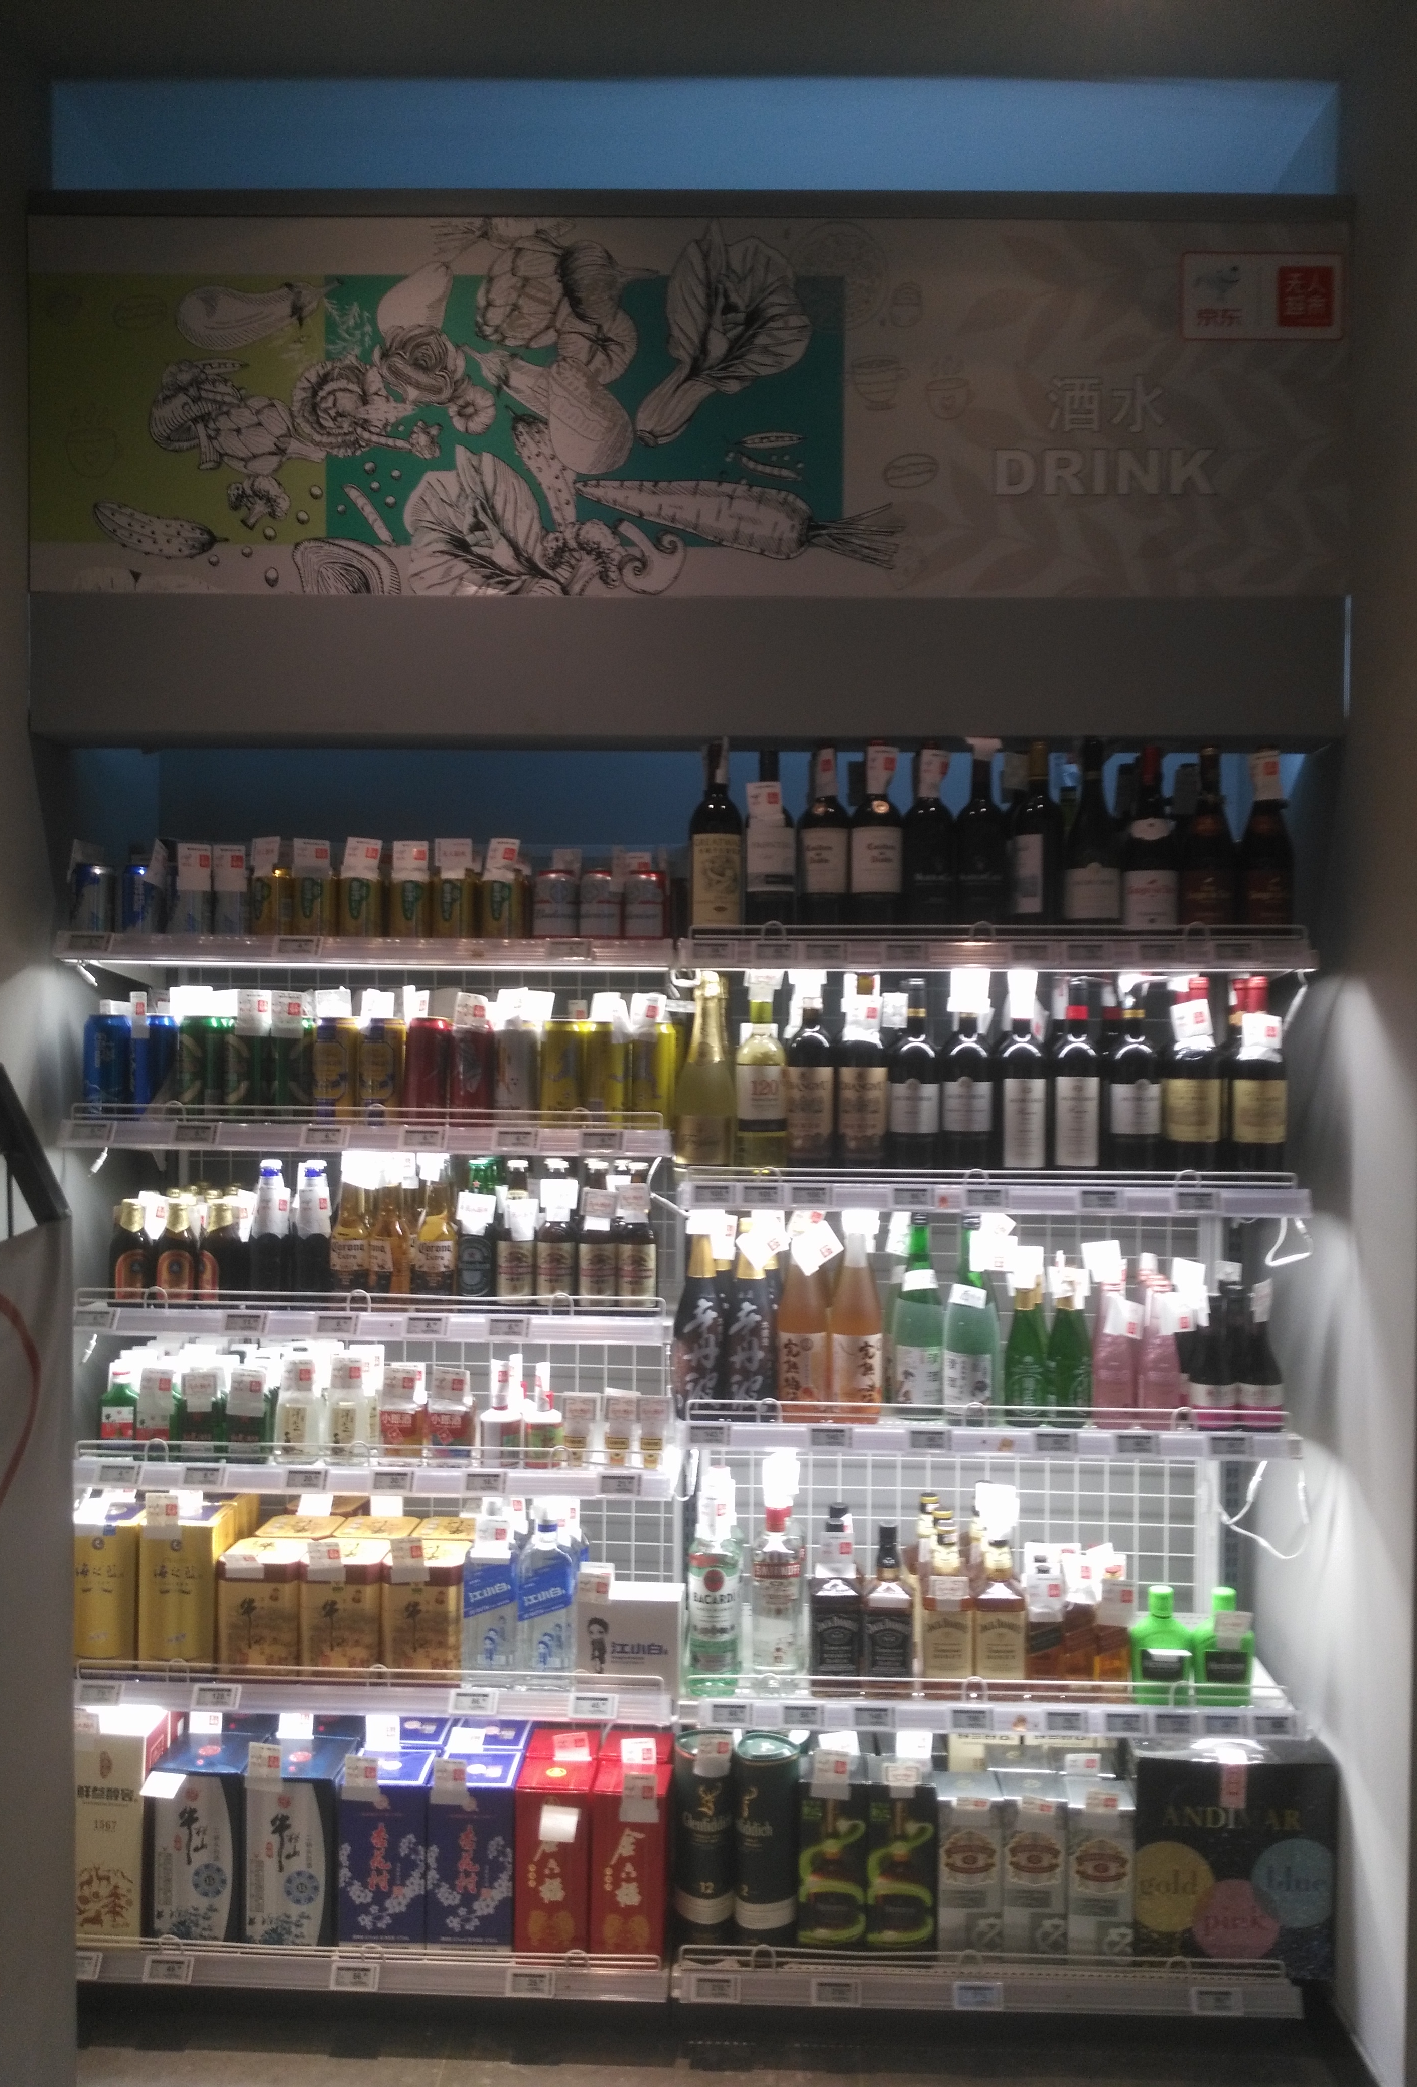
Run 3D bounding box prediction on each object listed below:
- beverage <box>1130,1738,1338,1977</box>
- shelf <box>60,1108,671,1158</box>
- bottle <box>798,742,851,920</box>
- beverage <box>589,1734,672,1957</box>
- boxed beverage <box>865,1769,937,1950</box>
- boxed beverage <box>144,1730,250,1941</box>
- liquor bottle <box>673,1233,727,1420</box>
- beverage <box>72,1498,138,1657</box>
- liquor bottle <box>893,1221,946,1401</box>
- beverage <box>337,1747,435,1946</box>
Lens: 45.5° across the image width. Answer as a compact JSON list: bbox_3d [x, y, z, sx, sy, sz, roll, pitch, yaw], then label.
[{"bbox_3d":[0.774,1.207,2.521,0.294,0.317,0.108,1,1,1],"label":"beverage"},{"bbox_3d":[-0.498,0.122,2.659,0.905,0.061,0.390,1,2,2],"label":"shelf"},{"bbox_3d":[0.173,-0.300,2.525,0.077,0.295,0.077,1,1,1],"label":"bottle"},{"bbox_3d":[-0.117,1.230,2.537,0.107,0.257,0.102,0,2,1],"label":"beverage"},{"bbox_3d":[0.283,1.214,2.521,0.103,0.260,0.103,1,1,2],"label":"boxed beverage"},{"bbox_3d":[-0.748,1.202,2.553,0.133,0.258,0.137,1,1,2],"label":"boxed beverage"},{"bbox_3d":[-0.011,0.399,2.474,0.077,0.300,0.077,1,2,2],"label":"liquor bottle"},{"bbox_3d":[-0.909,0.836,2.585,0.111,0.233,0.110,1,1,1],"label":"beverage"},{"bbox_3d":[0.312,0.404,2.508,0.076,0.298,0.076,1,1,2],"label":"liquor bottle"},{"bbox_3d":[-0.481,1.223,2.563,0.134,0.252,0.118,1,2,2],"label":"beverage"}]

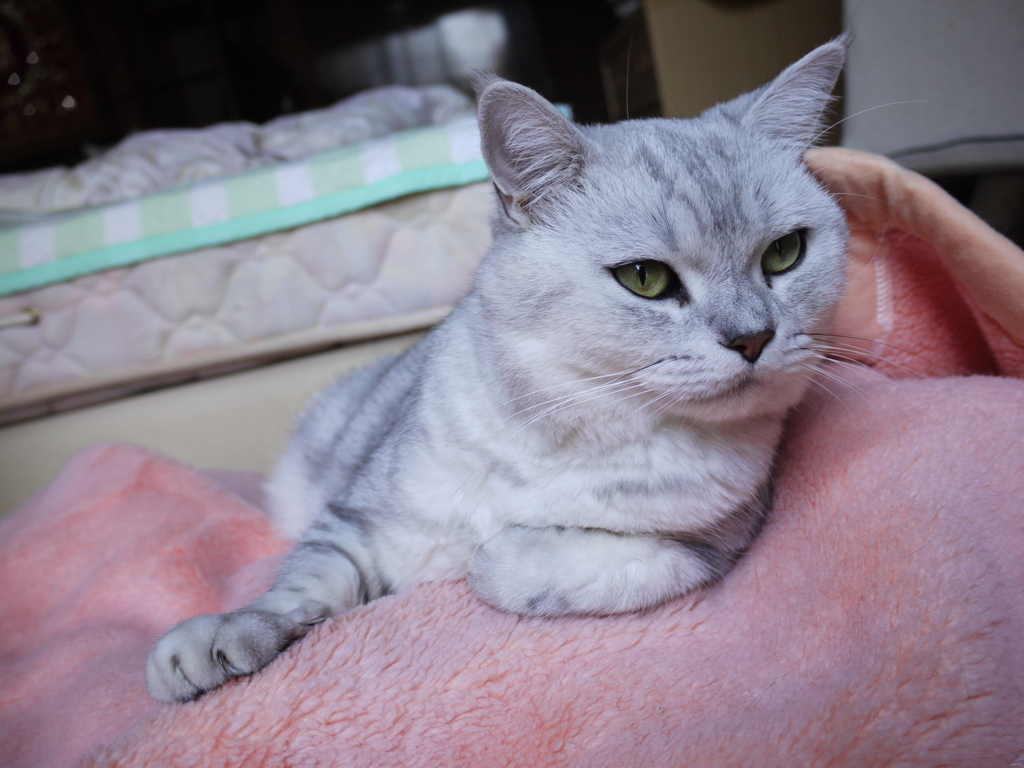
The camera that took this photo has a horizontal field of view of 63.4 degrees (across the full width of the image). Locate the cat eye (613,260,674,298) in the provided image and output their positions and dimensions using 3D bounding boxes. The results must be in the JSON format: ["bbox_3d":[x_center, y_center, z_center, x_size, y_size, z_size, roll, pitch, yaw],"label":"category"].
[{"bbox_3d":[0.046,-0.037,0.293,0.022,0.014,0.012,-7,19,9],"label":"cat eye"}]

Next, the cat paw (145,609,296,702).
[{"bbox_3d":[-0.109,0.101,0.312,0.056,0.029,0.041,-29,25,-35],"label":"cat paw"}]

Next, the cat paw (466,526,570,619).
[{"bbox_3d":[0.003,0.069,0.307,0.040,0.032,0.037,-12,21,-8],"label":"cat paw"}]

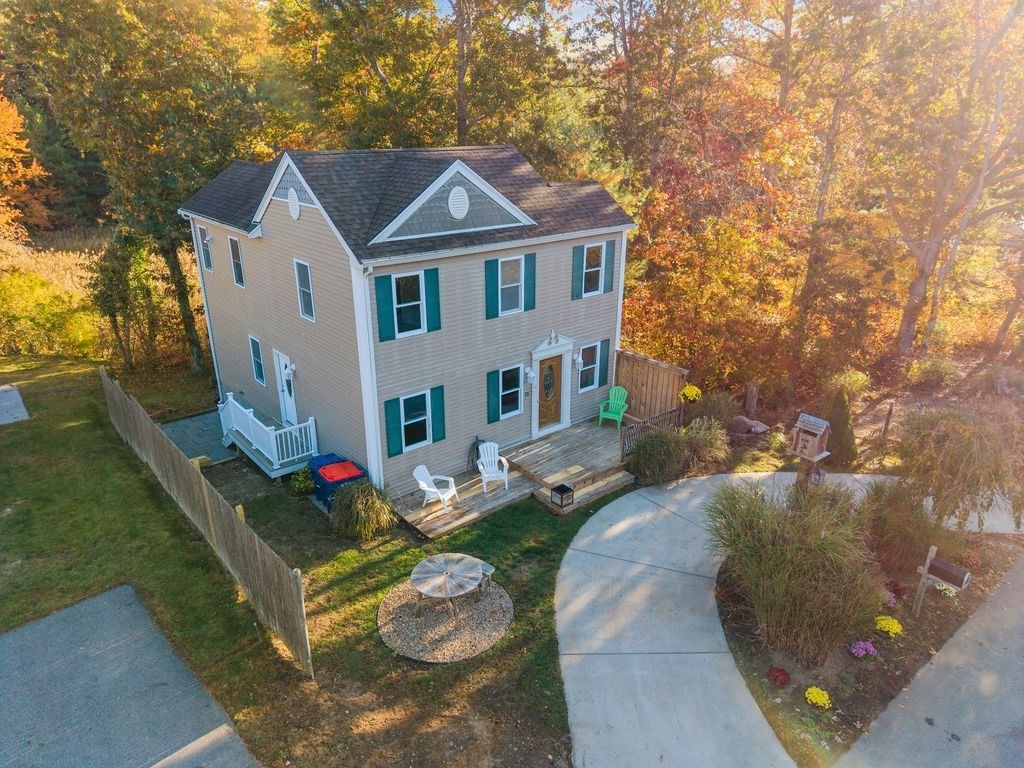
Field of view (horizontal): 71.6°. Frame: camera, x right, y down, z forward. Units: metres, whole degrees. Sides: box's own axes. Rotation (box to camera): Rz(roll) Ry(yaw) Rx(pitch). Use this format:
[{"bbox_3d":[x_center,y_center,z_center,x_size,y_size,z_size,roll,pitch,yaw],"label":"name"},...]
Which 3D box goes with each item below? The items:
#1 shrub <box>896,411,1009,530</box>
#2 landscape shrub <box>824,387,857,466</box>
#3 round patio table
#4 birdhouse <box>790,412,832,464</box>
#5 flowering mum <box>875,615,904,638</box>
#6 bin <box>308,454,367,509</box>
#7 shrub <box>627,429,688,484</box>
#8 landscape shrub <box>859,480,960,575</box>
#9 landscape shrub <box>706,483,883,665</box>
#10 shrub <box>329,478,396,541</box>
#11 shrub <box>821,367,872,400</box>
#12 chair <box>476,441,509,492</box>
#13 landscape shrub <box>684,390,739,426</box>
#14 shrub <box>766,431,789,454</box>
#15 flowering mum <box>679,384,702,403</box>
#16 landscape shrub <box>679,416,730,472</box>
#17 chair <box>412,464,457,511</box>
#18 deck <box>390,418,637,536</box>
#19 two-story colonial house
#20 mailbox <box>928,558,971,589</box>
[{"bbox_3d":[10.203,1.744,16.305,2.150,2.500,2.150,-17,27,-37],"label":"shrub"},{"bbox_3d":[8.670,1.038,18.420,0.800,2.086,0.800,-16,26,-37],"label":"landscape shrub"},{"bbox_3d":[-1.201,3.883,13.260,1.320,0.770,1.320,0,21,0],"label":"round patio table"},{"bbox_3d":[5.906,1.025,14.026,0.590,0.790,0.600,-16,26,-37],"label":"birdhouse"},{"bbox_3d":[6.607,4.255,12.463,0.430,0.320,0.430,-16,26,-37],"label":"flowering mum"},{"bbox_3d":[-4.078,2.391,16.686,0.900,1.080,1.270,-17,27,-37],"label":"bin"},{"bbox_3d":[3.602,1.789,17.611,1.502,1.244,1.502,0,21,0],"label":"shrub"},{"bbox_3d":[8.171,2.846,14.572,1.840,1.680,1.840,-17,27,-37],"label":"landscape shrub"},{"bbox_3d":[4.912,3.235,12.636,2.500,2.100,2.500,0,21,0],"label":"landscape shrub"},{"bbox_3d":[-3.279,2.698,15.648,1.420,1.220,1.420,0,21,0],"label":"shrub"},{"bbox_3d":[10.658,-0.005,22.643,1.385,1.077,1.385,-16,26,-37],"label":"shrub"},{"bbox_3d":[-0.453,1.991,17.047,0.740,0.920,0.820,-5,21,-13],"label":"chair"},{"bbox_3d":[5.773,0.774,20.574,1.504,1.031,1.504,-16,26,-37],"label":"landscape shrub"},{"bbox_3d":[7.224,1.576,19.300,0.560,0.600,0.560,-17,27,-37],"label":"shrub"},{"bbox_3d":[4.770,0.250,18.970,0.620,0.460,0.620,0,21,0],"label":"flowering mum"},{"bbox_3d":[5.006,1.509,18.458,1.300,1.320,1.300,0,21,0],"label":"landscape shrub"},{"bbox_3d":[-1.656,2.329,16.157,0.820,0.920,0.740,10,23,23],"label":"chair"},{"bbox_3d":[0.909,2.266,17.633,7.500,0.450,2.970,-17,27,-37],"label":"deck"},{"bbox_3d":[-3.463,-3.065,21.303,8.250,7.950,11.500,-17,27,-37],"label":"two-story colonial house"},{"bbox_3d":[7.652,3.303,12.442,0.240,0.280,0.560,-16,26,-37],"label":"mailbox"}]

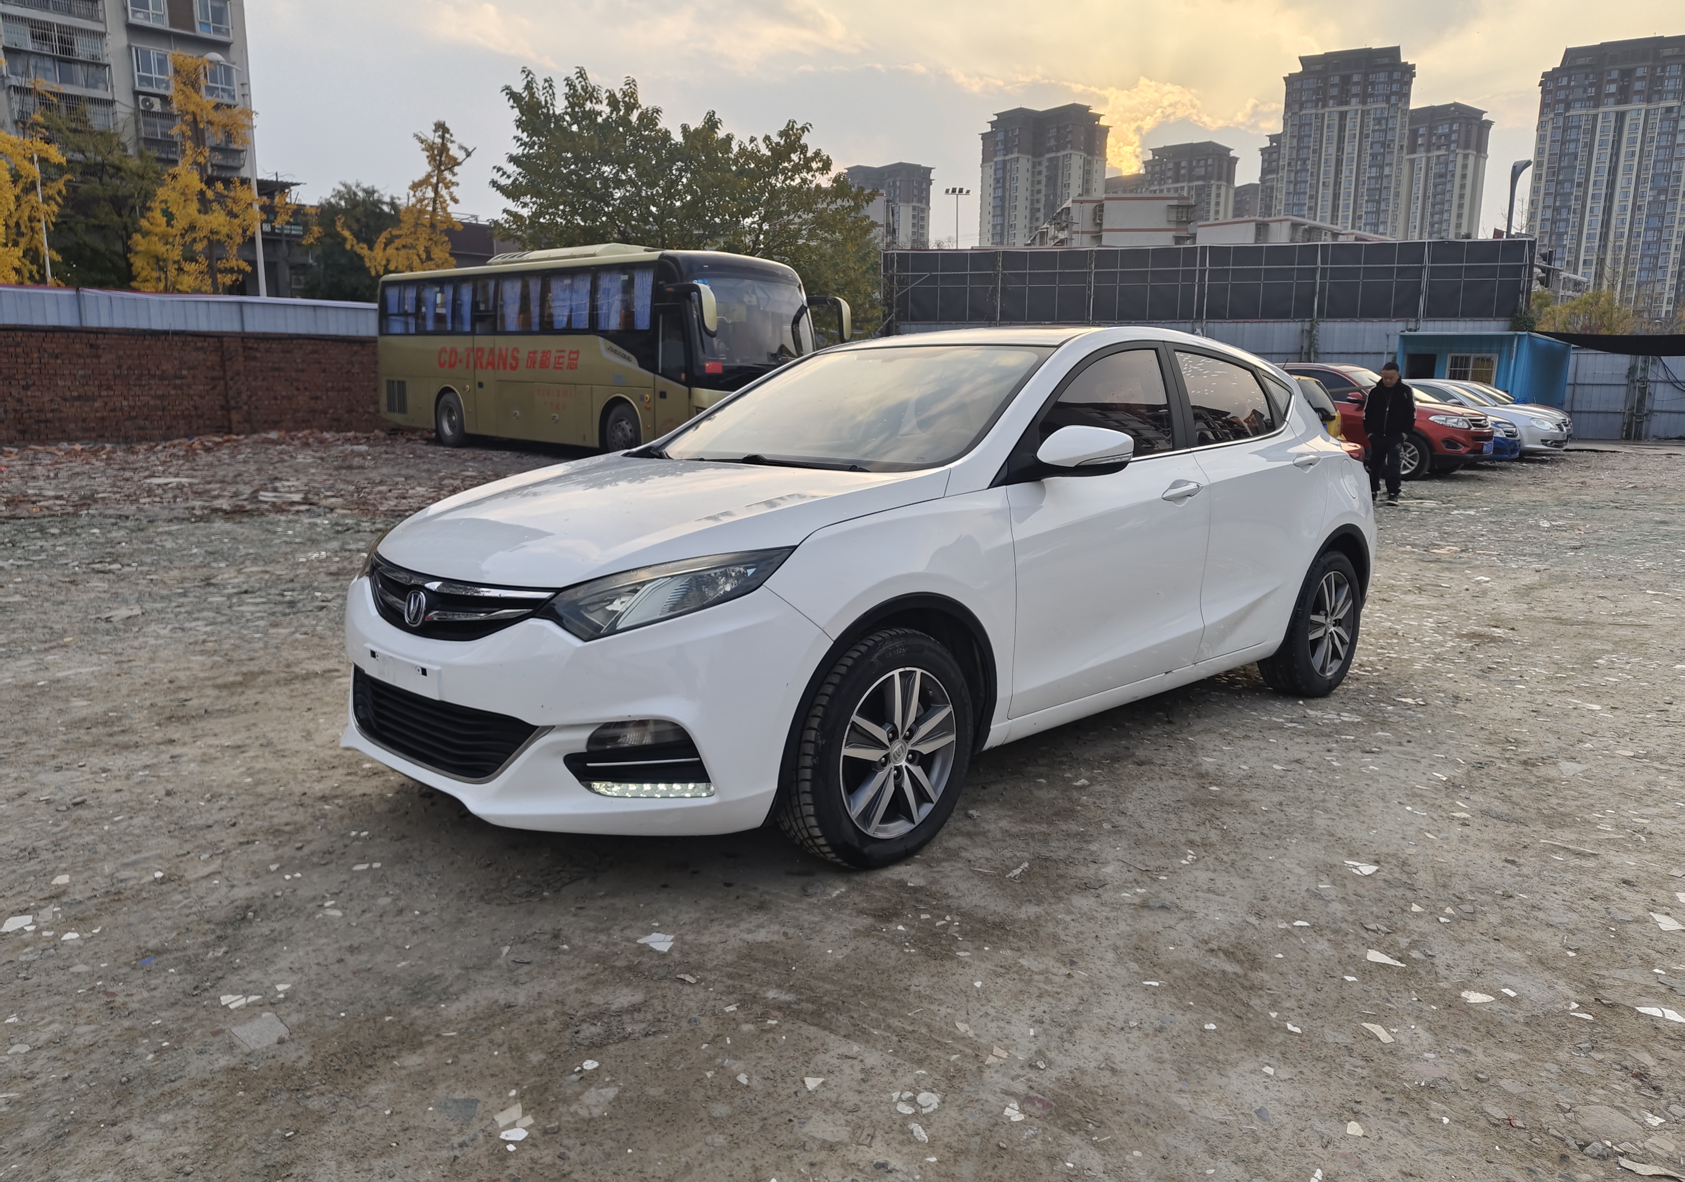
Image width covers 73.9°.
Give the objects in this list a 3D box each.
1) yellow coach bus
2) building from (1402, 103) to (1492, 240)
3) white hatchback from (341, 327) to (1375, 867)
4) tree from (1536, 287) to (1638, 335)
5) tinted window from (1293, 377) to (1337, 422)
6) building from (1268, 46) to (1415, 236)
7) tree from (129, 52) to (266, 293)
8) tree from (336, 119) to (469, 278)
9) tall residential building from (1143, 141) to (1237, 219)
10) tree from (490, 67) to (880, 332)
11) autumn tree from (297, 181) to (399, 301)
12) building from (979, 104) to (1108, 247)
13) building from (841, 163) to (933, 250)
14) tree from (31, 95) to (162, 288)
[{"bbox_3d":[-4.643,-4.138,19.563,9.771,3.420,2.473,11,14,41],"label":"yellow coach bus"},{"bbox_3d":[192.819,-112.446,378.486,25.000,90.034,28.000,-8,14,-39],"label":"building"},{"bbox_3d":[0.508,-0.259,4.316,4.475,1.490,1.830,-8,14,-43],"label":"white hatchback"},{"bbox_3d":[40.427,-12.803,60.679,5.364,6.623,5.096,8,13,32],"label":"tree"},{"bbox_3d":[6.252,-2.575,15.000,1.100,0.580,0.100,-10,-16,-43],"label":"tinted window"},{"bbox_3d":[135.916,-99.284,305.703,31.600,88.700,18.000,7,12,31],"label":"building"},{"bbox_3d":[-18.233,-9.811,31.744,4.000,10.090,4.000,-5,12,-29],"label":"tree"},{"bbox_3d":[-13.518,-9.918,34.765,4.042,8.709,3.840,-3,11,-20],"label":"tree"},{"bbox_3d":[129.920,-122.799,430.939,28.000,88.835,24.000,10,14,40],"label":"tall residential building"},{"bbox_3d":[-3.834,-8.260,27.446,9.392,8.487,8.922,0,11,-8],"label":"tree"},{"bbox_3d":[-16.285,-9.502,36.886,3.700,7.630,3.700,-4,11,-23],"label":"autumn tree"},{"bbox_3d":[66.509,-115.335,380.022,28.900,92.000,31.300,-8,14,-39],"label":"building"},{"bbox_3d":[18.886,-126.701,455.012,30.000,83.819,20.000,11,15,43],"label":"building"},{"bbox_3d":[-22.449,-9.889,33.763,4.100,9.430,4.100,-6,12,-32],"label":"tree"}]

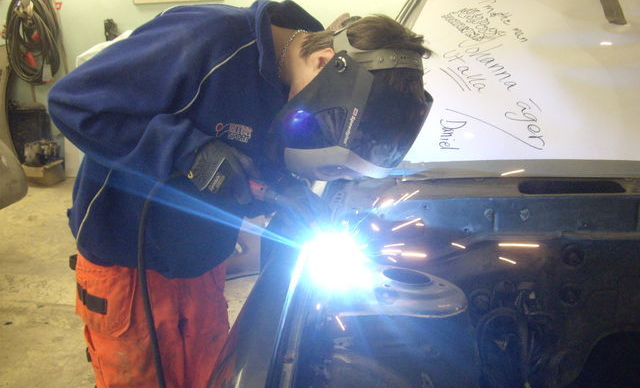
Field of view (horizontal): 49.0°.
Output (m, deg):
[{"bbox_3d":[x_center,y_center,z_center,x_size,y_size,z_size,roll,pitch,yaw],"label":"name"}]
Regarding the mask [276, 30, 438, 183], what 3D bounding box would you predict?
[{"bbox_3d":[0.054,-0.162,1.240,0.260,0.265,0.220,15,-6,36],"label":"mask"}]

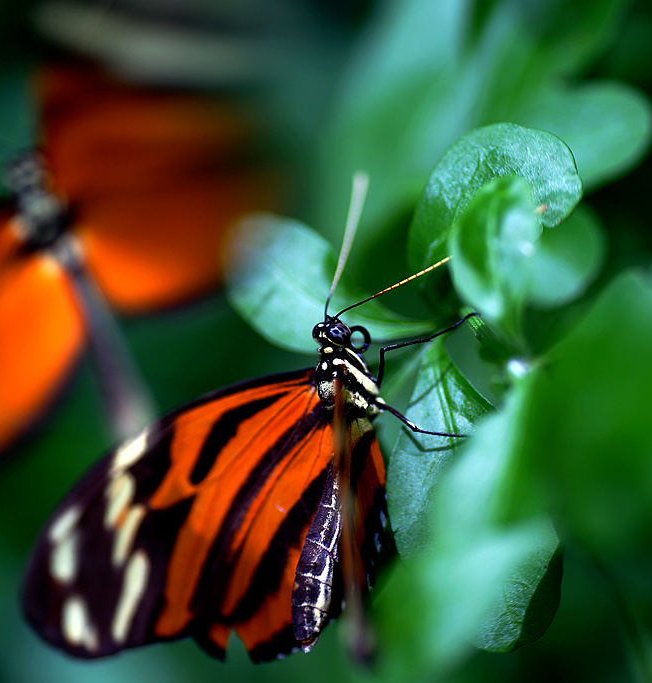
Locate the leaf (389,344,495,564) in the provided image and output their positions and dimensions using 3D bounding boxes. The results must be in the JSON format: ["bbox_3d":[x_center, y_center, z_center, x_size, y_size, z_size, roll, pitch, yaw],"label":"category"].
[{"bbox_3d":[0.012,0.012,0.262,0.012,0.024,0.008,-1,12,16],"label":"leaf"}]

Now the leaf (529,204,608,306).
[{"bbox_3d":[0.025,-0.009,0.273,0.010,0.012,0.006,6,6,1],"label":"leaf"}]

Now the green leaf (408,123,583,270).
[{"bbox_3d":[0.017,-0.015,0.264,0.017,0.015,0.009,5,12,-5],"label":"green leaf"}]

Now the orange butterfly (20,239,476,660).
[{"bbox_3d":[-0.003,0.011,0.258,0.045,0.044,0.030,4,-2,40],"label":"orange butterfly"}]

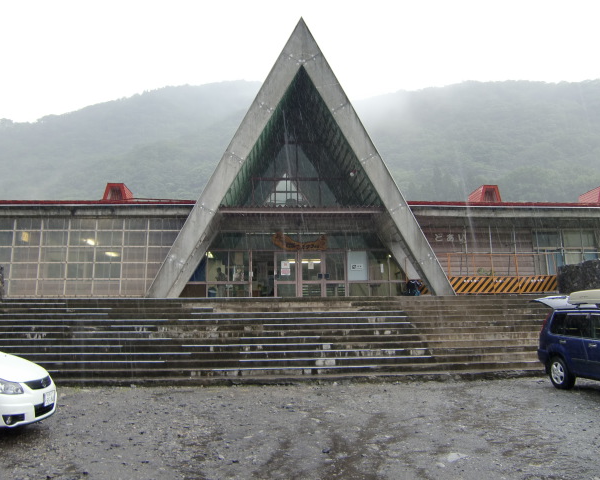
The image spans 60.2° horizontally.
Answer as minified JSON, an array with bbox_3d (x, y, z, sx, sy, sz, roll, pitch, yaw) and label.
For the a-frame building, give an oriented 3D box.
[{"bbox_3d":[-0.327,-2.419,23.461,10.633,10.545,10.000,0,-9,-5],"label":"a-frame building"}]

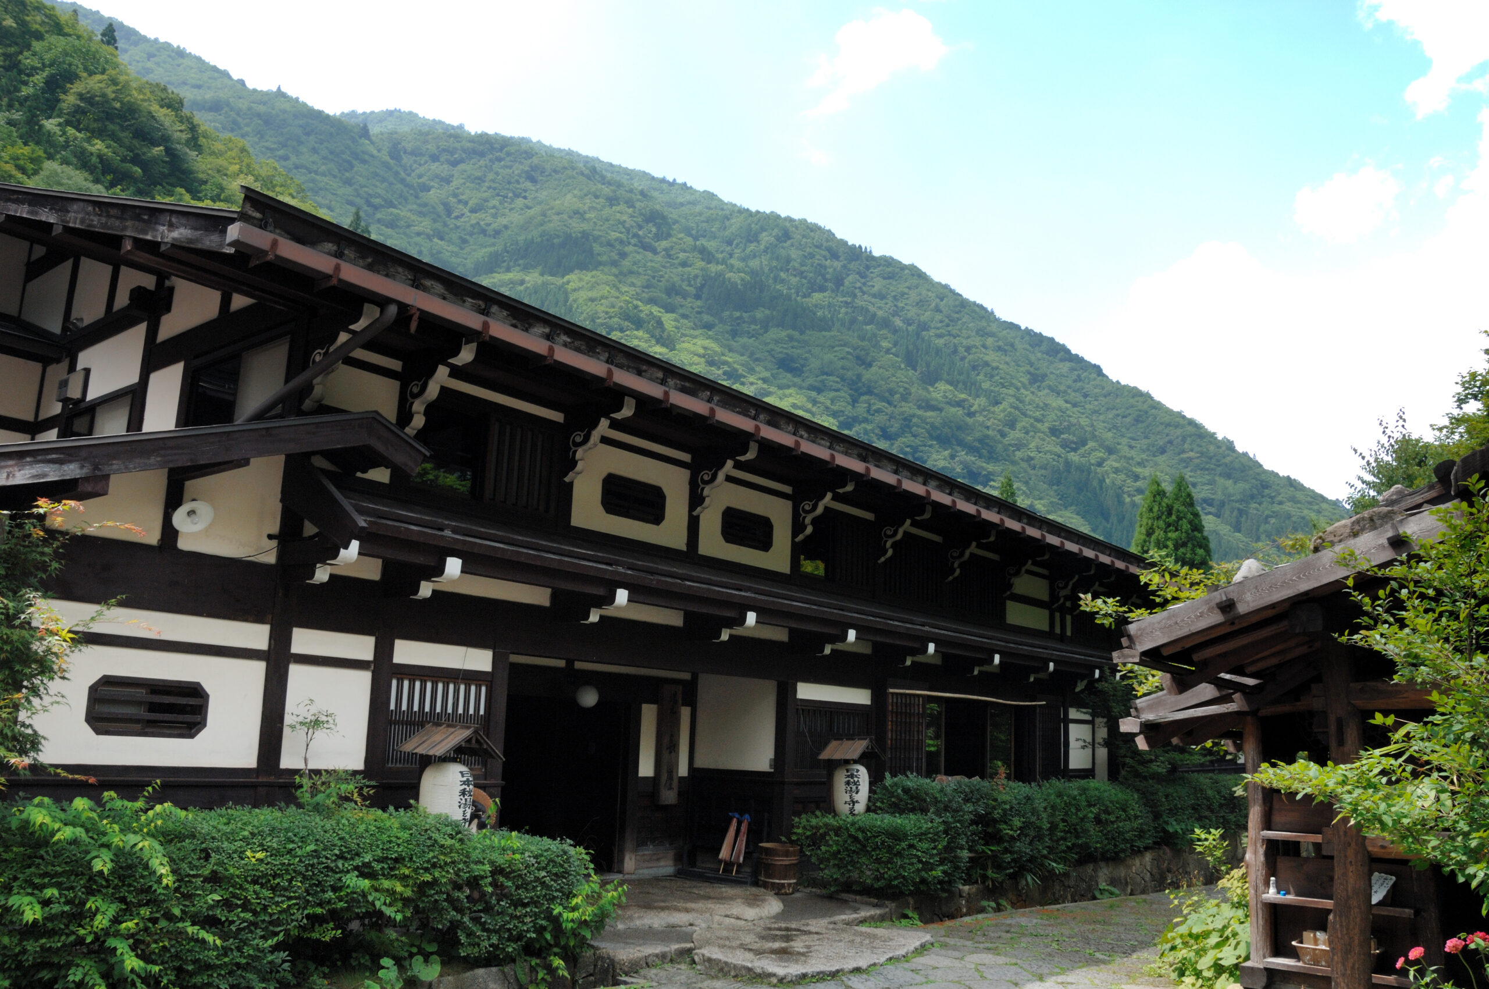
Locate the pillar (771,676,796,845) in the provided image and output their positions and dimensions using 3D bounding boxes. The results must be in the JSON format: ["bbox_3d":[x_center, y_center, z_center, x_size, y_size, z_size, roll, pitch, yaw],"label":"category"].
[{"bbox_3d":[0.483,3.248,12.877,0.185,2.170,0.185,-9,-17,39],"label":"pillar"}]

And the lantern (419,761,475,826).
[{"bbox_3d":[-2.164,2.282,8.120,0.400,0.780,0.400,-8,-16,35],"label":"lantern"}]

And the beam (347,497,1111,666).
[{"bbox_3d":[1.652,1.477,13.174,0.300,0.310,13.800,-9,-17,39],"label":"beam"}]

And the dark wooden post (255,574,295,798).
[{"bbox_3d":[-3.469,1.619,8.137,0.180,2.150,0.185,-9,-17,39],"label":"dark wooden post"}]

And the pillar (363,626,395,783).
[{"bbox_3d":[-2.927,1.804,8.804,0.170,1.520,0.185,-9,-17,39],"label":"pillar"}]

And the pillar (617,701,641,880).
[{"bbox_3d":[-1.345,3.379,12.825,0.155,1.970,0.155,-9,-17,39],"label":"pillar"}]

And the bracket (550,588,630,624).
[{"bbox_3d":[-1.385,1.036,10.180,0.780,0.330,0.150,-9,-17,39],"label":"bracket"}]

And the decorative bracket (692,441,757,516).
[{"bbox_3d":[-0.181,-0.159,11.854,0.740,0.740,0.150,-9,-17,39],"label":"decorative bracket"}]

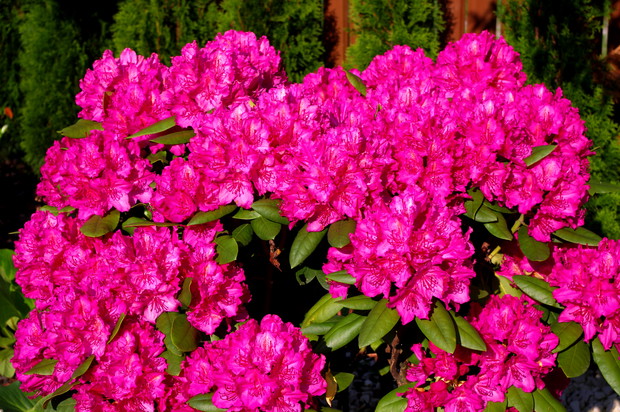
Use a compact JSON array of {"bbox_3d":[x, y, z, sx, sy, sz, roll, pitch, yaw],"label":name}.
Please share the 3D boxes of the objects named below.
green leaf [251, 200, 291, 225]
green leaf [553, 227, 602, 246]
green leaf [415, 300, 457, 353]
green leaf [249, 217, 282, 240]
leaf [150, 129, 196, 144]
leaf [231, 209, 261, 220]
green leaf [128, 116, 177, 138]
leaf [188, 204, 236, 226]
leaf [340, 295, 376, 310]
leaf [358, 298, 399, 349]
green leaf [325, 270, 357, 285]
[{"bbox_3d":[-0.057,0.006,1.850,0.063,0.013,0.035,10,26,-34],"label":"green leaf"},{"bbox_3d":[0.390,0.045,1.880,0.087,0.012,0.037,13,25,0],"label":"green leaf"},{"bbox_3d":[0.171,0.162,1.740,0.040,0.013,0.081,-17,63,-19],"label":"green leaf"},{"bbox_3d":[-0.065,0.030,1.900,0.042,0.012,0.060,-13,55,-14],"label":"green leaf"},{"bbox_3d":[-0.202,-0.103,1.930,0.081,0.012,0.036,-9,28,-22],"label":"leaf"},{"bbox_3d":[-0.092,0.014,1.870,0.044,0.011,0.028,-4,21,-27],"label":"leaf"},{"bbox_3d":[-0.233,-0.115,1.920,0.089,0.012,0.036,-22,31,-20],"label":"green leaf"},{"bbox_3d":[-0.139,0.013,1.840,0.075,0.013,0.030,-19,30,-20],"label":"leaf"},{"bbox_3d":[0.070,0.139,1.840,0.068,0.012,0.035,3,26,-8],"label":"leaf"},{"bbox_3d":[0.095,0.157,1.730,0.038,0.013,0.082,28,63,21],"label":"leaf"},{"bbox_3d":[0.050,0.098,1.800,0.058,0.012,0.034,1,22,-10],"label":"green leaf"}]

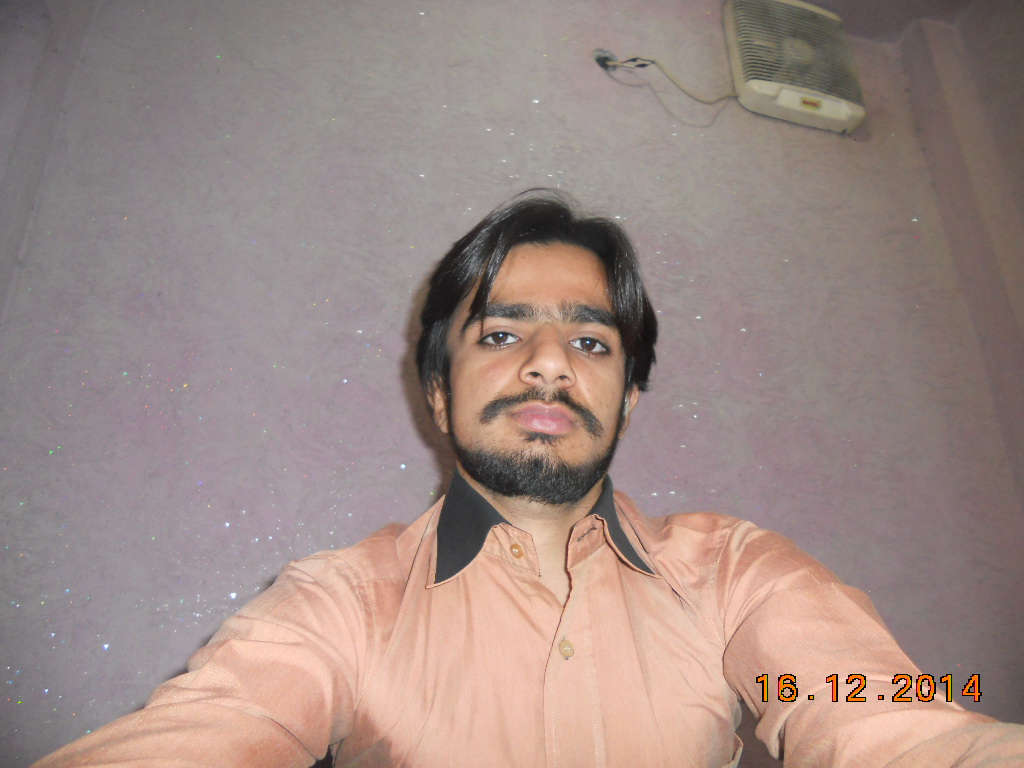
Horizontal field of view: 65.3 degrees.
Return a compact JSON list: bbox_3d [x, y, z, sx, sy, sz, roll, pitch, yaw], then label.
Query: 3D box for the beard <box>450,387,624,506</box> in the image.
[{"bbox_3d":[0.019,0.050,0.590,0.134,0.085,0.083,3,-13,-5],"label":"beard"}]

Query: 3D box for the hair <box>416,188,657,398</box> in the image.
[{"bbox_3d":[0.015,-0.054,0.688,0.200,0.198,0.192,3,-13,-5],"label":"hair"}]

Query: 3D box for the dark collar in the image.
[{"bbox_3d":[0.018,0.112,0.660,0.168,0.105,0.140,3,-18,-3],"label":"dark collar"}]

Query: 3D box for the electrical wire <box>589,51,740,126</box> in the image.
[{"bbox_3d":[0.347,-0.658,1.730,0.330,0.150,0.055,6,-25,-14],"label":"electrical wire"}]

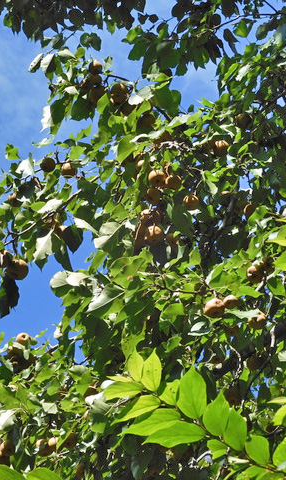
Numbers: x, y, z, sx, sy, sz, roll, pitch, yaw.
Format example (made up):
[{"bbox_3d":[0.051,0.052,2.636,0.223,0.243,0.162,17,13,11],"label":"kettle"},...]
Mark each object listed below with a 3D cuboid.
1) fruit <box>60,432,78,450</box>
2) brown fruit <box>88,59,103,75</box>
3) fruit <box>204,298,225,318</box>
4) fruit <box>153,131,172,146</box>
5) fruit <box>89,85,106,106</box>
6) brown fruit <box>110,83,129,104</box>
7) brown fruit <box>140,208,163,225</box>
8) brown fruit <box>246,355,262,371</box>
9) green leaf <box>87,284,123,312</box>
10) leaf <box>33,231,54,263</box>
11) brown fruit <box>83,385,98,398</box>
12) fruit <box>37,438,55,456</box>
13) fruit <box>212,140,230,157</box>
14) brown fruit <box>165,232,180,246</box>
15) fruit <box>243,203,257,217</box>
[{"bbox_3d":[-0.181,0.490,5.400,0.043,0.041,0.043,0,-25,0],"label":"fruit"},{"bbox_3d":[-0.135,-0.490,6.300,0.044,0.044,0.044,1,-25,-1],"label":"brown fruit"},{"bbox_3d":[0.213,0.204,6.600,0.064,0.059,0.062,0,-30,0],"label":"fruit"},{"bbox_3d":[0.054,-0.272,5.950,0.050,0.048,0.050,0,-25,0],"label":"fruit"},{"bbox_3d":[-0.137,-0.440,6.750,0.052,0.061,0.055,0,-30,0],"label":"fruit"},{"bbox_3d":[-0.067,-0.416,6.300,0.054,0.054,0.054,0,-25,-1],"label":"brown fruit"},{"bbox_3d":[0.026,-0.071,6.700,0.070,0.053,0.057,0,-30,0],"label":"brown fruit"},{"bbox_3d":[0.315,0.348,6.300,0.047,0.045,0.047,0,-25,0],"label":"brown fruit"},{"bbox_3d":[-0.098,0.153,5.800,0.110,0.030,0.065,-30,-73,18],"label":"green leaf"},{"bbox_3d":[-0.299,0.019,6.700,0.051,0.111,0.027,31,0,-2],"label":"leaf"},{"bbox_3d":[-0.142,0.418,6.100,0.044,0.044,0.044,1,-25,-1],"label":"brown fruit"},{"bbox_3d":[-0.293,0.627,6.700,0.056,0.054,0.054,0,-30,0],"label":"fruit"},{"bbox_3d":[0.236,-0.280,6.800,0.055,0.052,0.054,0,-30,0],"label":"fruit"},{"bbox_3d":[0.086,-0.001,6.400,0.045,0.045,0.045,0,-25,1],"label":"brown fruit"},{"bbox_3d":[0.315,-0.089,6.500,0.047,0.047,0.047,-1,-25,3],"label":"fruit"}]

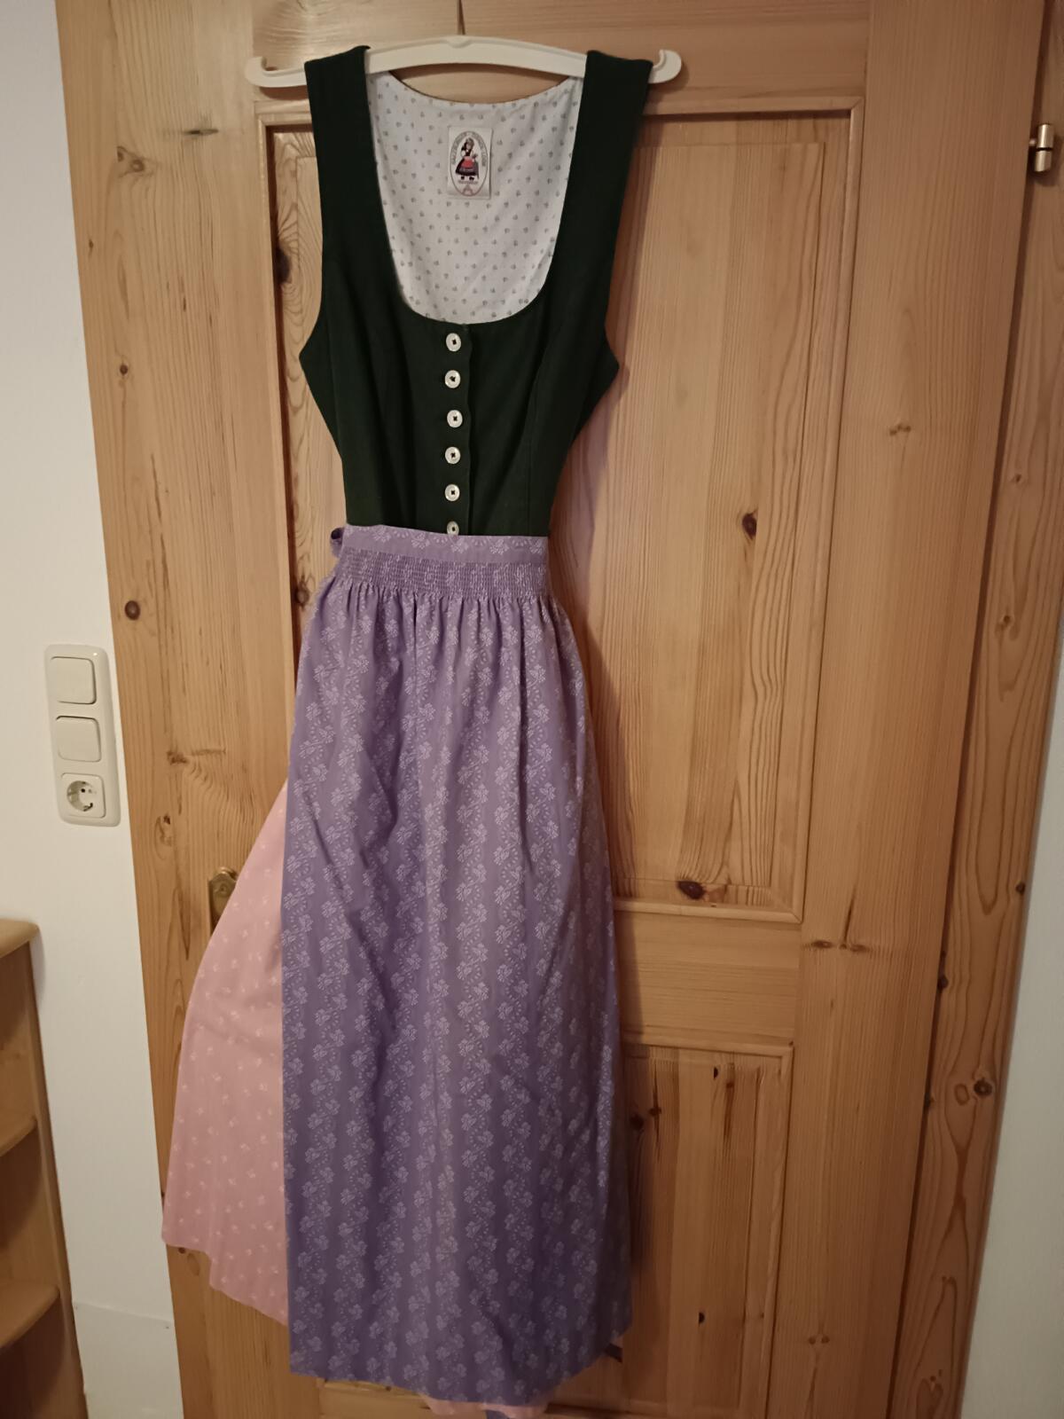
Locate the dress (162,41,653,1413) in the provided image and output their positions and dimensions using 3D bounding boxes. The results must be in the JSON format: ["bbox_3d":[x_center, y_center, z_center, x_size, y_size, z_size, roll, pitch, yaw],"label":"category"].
[{"bbox_3d":[-0.170,0.119,1.101,0.585,1.470,0.150,3,14,8],"label":"dress"}]

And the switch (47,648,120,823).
[{"bbox_3d":[-0.526,0.030,1.247,0.082,0.222,0.013,3,14,8],"label":"switch"}]

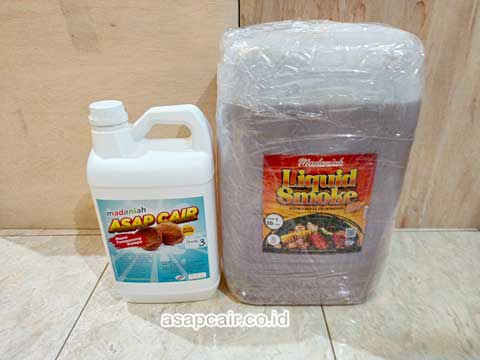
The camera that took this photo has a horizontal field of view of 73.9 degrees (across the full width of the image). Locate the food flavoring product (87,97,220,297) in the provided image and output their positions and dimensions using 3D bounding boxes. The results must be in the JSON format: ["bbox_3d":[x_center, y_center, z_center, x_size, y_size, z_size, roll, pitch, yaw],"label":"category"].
[{"bbox_3d":[-0.131,0.035,0.543,0.184,0.337,0.131,-2,26,-1],"label":"food flavoring product"}]

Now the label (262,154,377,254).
[{"bbox_3d":[0.110,0.040,0.466,0.152,0.163,0.010,0,26,1],"label":"label"}]

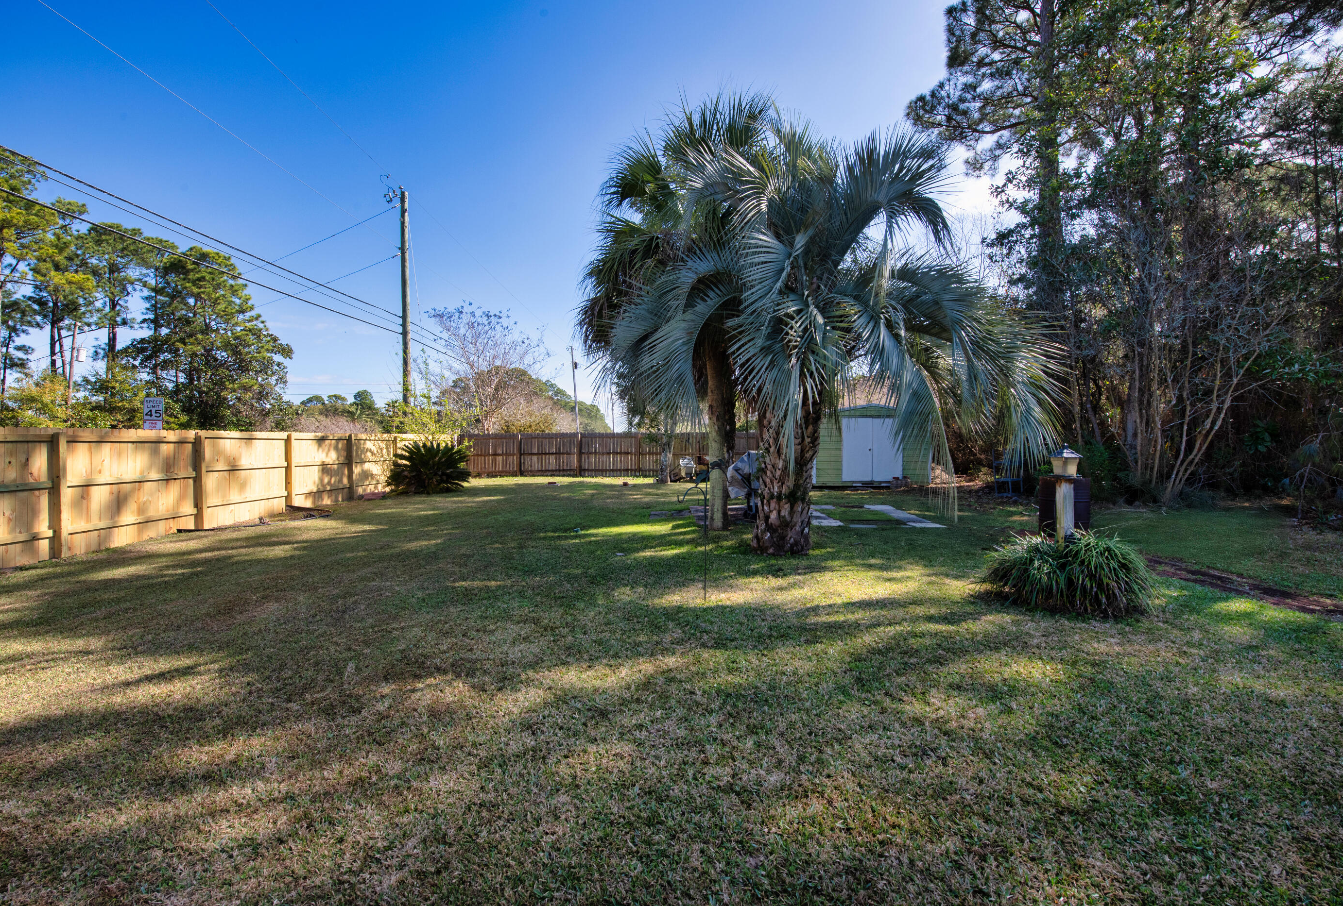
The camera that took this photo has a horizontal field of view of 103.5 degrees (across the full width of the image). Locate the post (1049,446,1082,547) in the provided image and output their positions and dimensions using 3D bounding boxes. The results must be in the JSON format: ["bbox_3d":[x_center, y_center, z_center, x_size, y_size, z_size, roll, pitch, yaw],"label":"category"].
[{"bbox_3d":[3.730,0.640,5.000,0.190,1.420,0.190,0,1,-4],"label":"post"}]

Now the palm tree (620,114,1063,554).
[{"bbox_3d":[2.150,-1.650,7.400,5.600,6.050,5.200,0,1,0],"label":"palm tree"}]

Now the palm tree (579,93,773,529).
[{"bbox_3d":[0.620,-2.460,9.350,4.200,7.600,4.200,0,1,0],"label":"palm tree"}]

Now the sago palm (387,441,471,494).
[{"bbox_3d":[-7.600,0.450,16.600,2.450,1.620,2.450,-1,2,-25],"label":"sago palm"}]

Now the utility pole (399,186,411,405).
[{"bbox_3d":[-10.450,-4.650,20.800,0.290,11.600,0.290,-1,2,-27],"label":"utility pole"}]

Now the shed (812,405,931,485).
[{"bbox_3d":[6.330,-0.260,18.150,3.680,2.570,3.400,0,1,3],"label":"shed"}]

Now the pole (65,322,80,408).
[{"bbox_3d":[-38.700,-3.780,34.000,0.240,9.250,0.240,5,2,-35],"label":"pole"}]

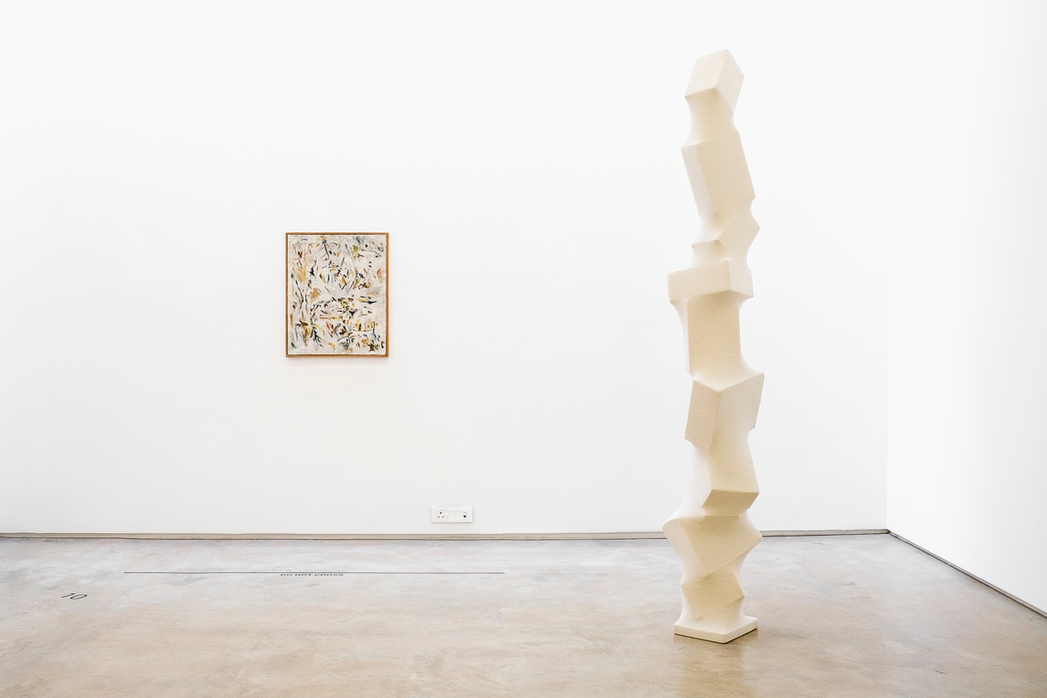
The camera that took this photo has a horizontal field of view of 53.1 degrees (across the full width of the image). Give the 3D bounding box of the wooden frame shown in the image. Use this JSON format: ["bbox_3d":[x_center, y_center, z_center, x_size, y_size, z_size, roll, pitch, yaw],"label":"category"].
[{"bbox_3d":[-1.064,-0.309,5.975,0.587,0.706,0.040,0,0,0],"label":"wooden frame"}]

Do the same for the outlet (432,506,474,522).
[{"bbox_3d":[-0.407,0.948,5.990,0.240,0.092,0.015,0,0,0],"label":"outlet"}]

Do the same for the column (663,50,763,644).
[{"bbox_3d":[0.734,-0.033,4.050,0.380,2.255,0.360,0,0,0],"label":"column"}]

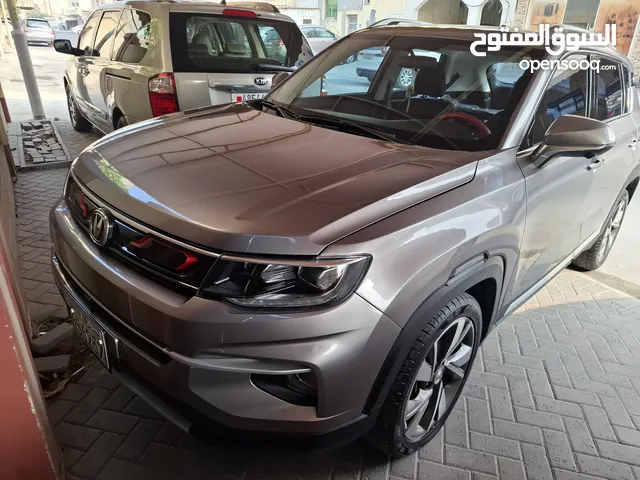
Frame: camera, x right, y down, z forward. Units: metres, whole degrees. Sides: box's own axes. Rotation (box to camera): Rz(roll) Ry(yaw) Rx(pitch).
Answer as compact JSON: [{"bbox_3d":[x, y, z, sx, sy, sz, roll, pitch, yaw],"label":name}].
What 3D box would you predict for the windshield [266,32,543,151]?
[{"bbox_3d":[0.387,-0.838,2.209,1.440,0.180,0.850,25,64,39],"label":"windshield"}]

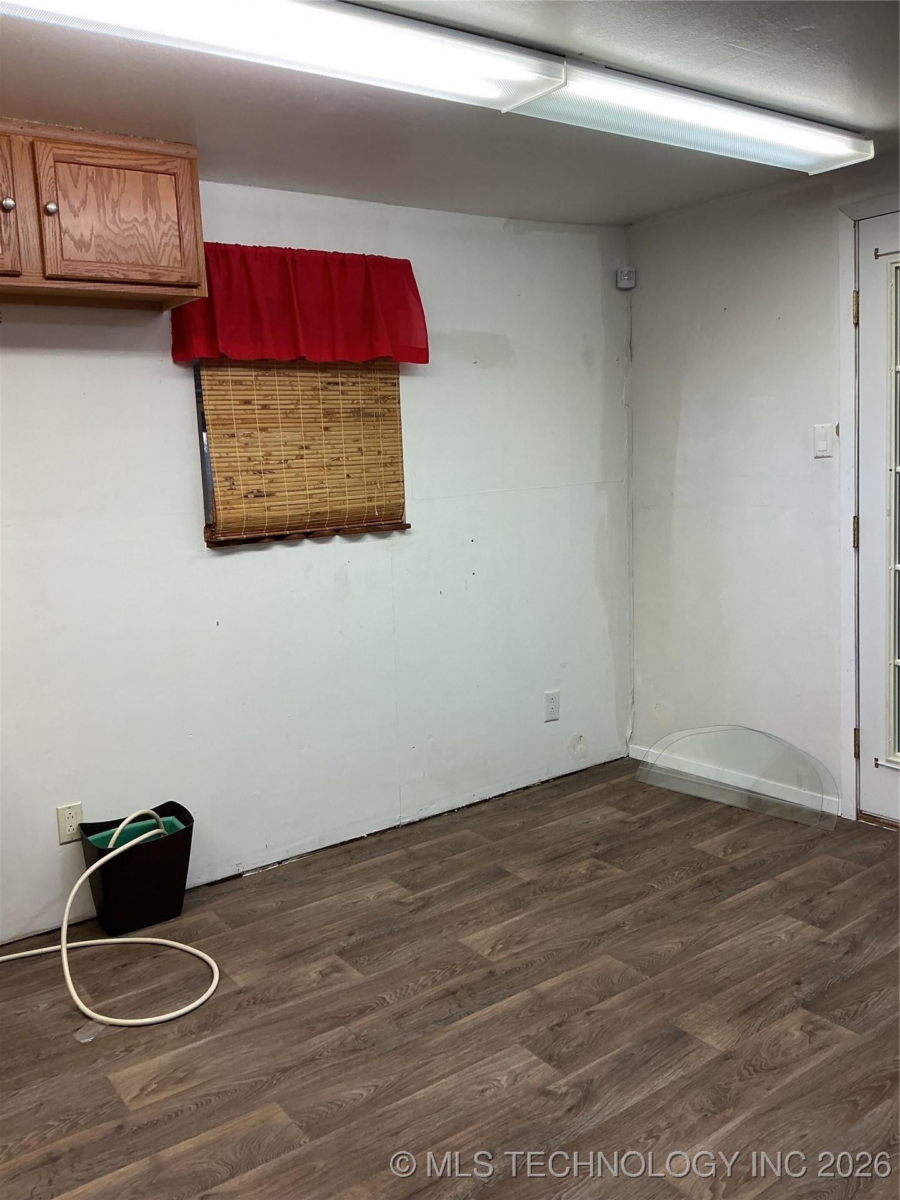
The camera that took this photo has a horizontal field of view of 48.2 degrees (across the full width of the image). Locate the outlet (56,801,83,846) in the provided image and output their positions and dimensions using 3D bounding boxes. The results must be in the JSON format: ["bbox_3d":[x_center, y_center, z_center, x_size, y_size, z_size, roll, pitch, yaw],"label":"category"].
[{"bbox_3d":[-1.123,0.665,2.978,0.070,0.115,0.009,-9,11,-34],"label":"outlet"}]

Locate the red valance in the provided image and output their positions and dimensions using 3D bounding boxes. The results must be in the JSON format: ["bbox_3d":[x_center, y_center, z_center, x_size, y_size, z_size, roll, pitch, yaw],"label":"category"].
[{"bbox_3d":[-0.449,-0.933,3.220,0.890,0.350,0.085,-9,11,-34],"label":"red valance"}]

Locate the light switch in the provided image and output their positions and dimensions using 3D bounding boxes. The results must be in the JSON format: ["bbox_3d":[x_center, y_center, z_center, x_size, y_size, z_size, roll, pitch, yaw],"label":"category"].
[{"bbox_3d":[1.268,-0.539,3.421,0.010,0.115,0.070,-9,11,-36],"label":"light switch"}]

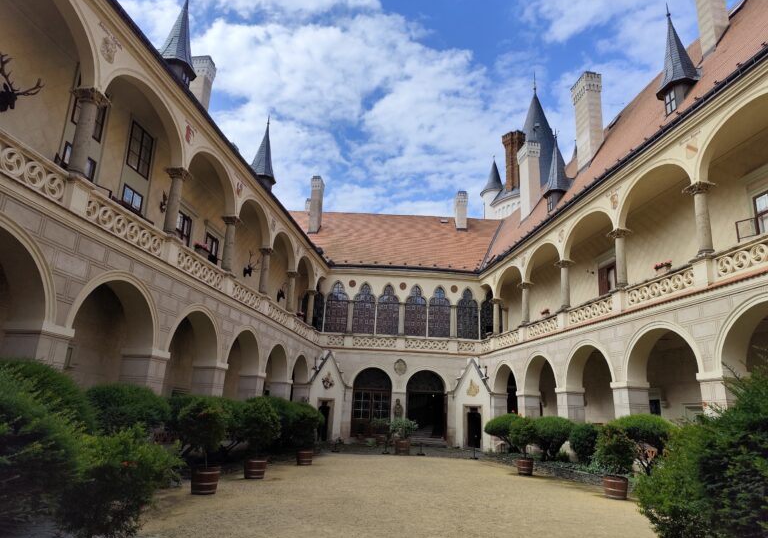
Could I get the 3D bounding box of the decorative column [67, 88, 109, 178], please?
[{"bbox_3d":[-6.034,-2.716,10.153,0.500,1.780,0.500,1,-15,7],"label":"decorative column"}]

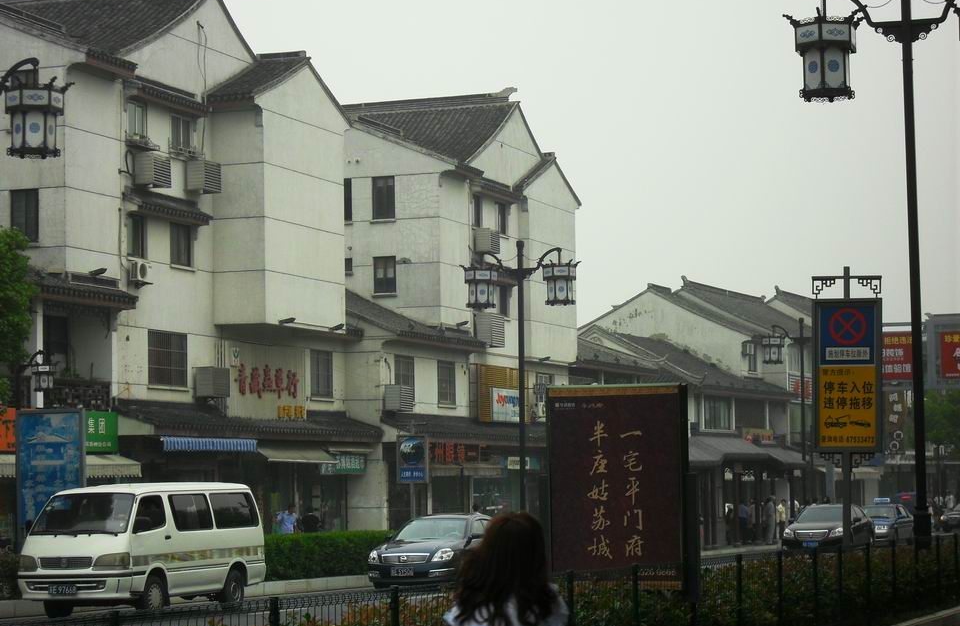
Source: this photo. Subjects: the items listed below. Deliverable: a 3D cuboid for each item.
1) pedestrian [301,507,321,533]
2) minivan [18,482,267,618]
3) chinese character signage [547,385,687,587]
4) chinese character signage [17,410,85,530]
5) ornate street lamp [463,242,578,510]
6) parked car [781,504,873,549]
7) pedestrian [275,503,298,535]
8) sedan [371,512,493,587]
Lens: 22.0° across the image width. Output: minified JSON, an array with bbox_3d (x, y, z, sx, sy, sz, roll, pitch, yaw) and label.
[{"bbox_3d":[-4.211,5.647,61.440,0.500,1.640,0.360,0,-4,-11],"label":"pedestrian"},{"bbox_3d":[-4.870,3.445,36.100,1.700,1.970,4.750,-2,-4,20],"label":"minivan"},{"bbox_3d":[1.207,1.548,21.528,1.200,1.800,0.200,-2,-4,20],"label":"chinese character signage"},{"bbox_3d":[-7.092,2.671,41.015,1.210,2.130,0.180,-2,-4,20],"label":"chinese character signage"},{"bbox_3d":[1.145,2.316,65.689,3.050,8.480,0.950,-2,-4,20],"label":"ornate street lamp"},{"bbox_3d":[9.880,6.120,69.700,1.780,1.470,4.840,-2,-4,20],"label":"parked car"},{"bbox_3d":[-4.770,5.573,60.939,0.520,1.660,0.360,-1,-4,-3],"label":"pedestrian"},{"bbox_3d":[-0.705,4.770,49.300,1.770,1.480,4.800,-2,-4,19],"label":"sedan"}]

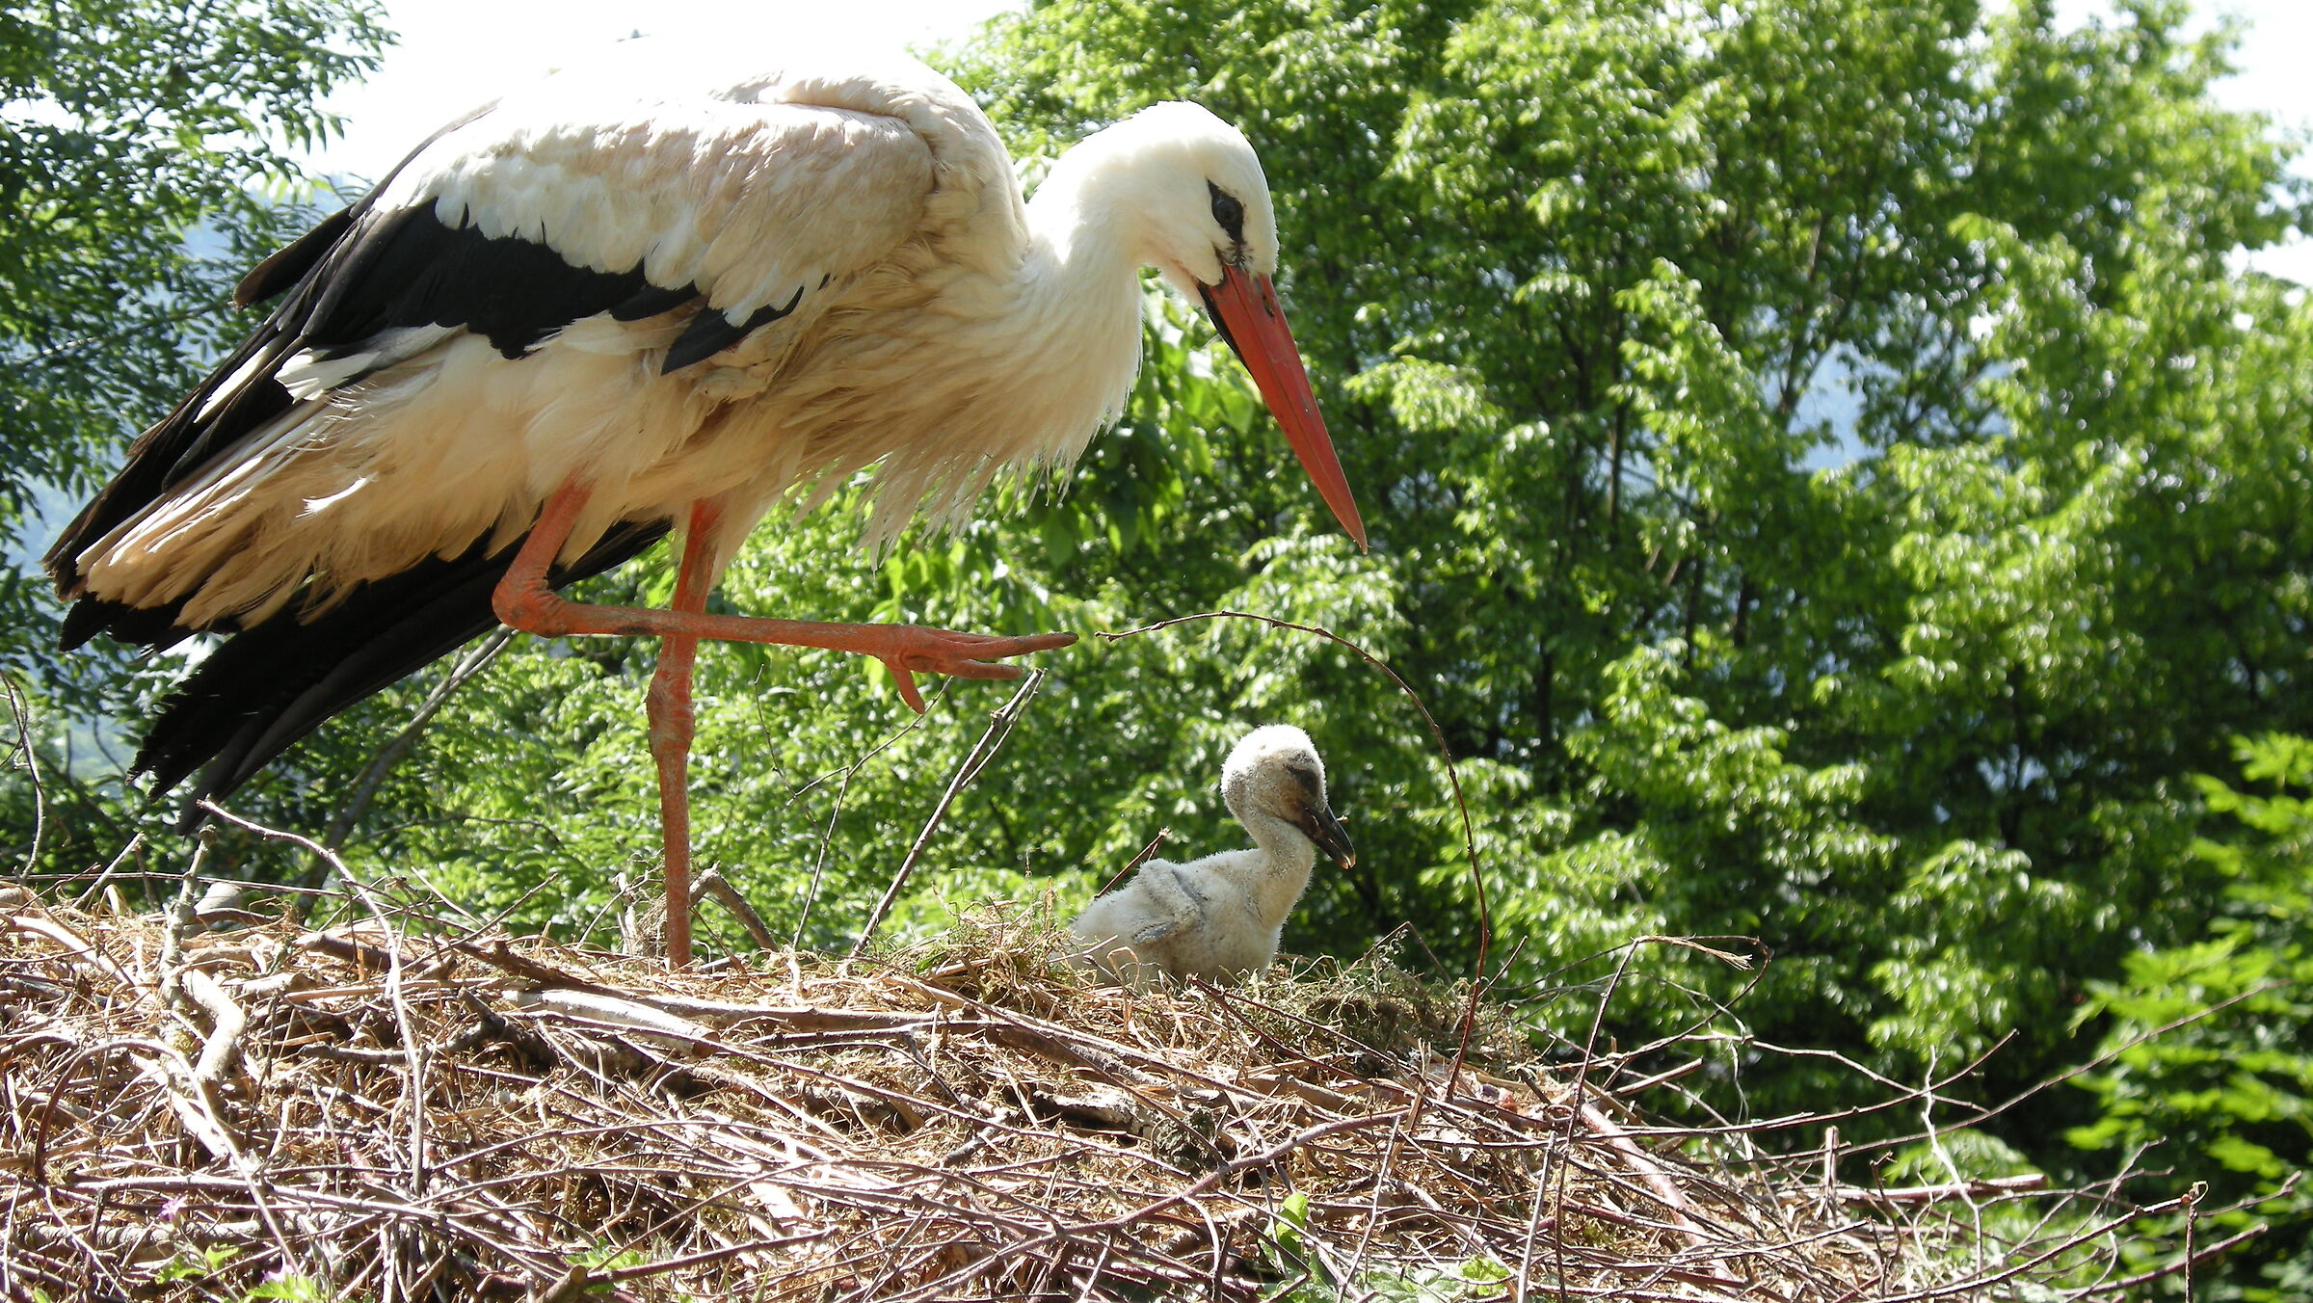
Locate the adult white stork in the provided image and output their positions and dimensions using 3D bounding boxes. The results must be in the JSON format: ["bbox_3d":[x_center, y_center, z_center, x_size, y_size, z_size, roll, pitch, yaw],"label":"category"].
[{"bbox_3d":[-0.255,-0.056,2.400,0.740,0.570,0.270,0,-5,5],"label":"adult white stork"}]

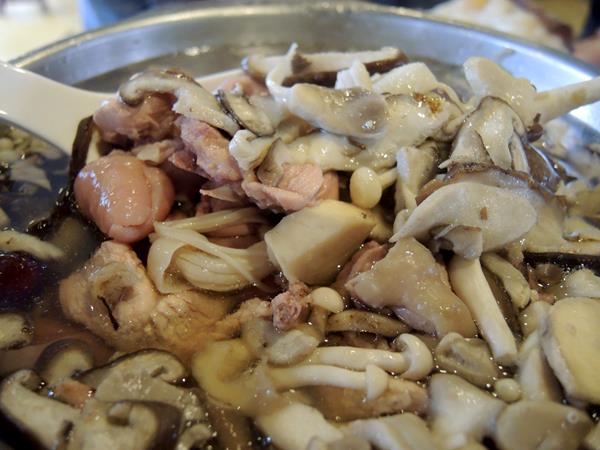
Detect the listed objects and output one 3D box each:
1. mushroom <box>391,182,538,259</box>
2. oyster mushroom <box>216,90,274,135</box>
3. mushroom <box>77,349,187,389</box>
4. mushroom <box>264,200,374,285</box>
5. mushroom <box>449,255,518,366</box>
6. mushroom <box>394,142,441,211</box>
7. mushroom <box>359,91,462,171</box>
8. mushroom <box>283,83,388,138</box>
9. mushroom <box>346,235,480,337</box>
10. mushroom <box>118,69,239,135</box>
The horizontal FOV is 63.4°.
[{"bbox_3d":[0.072,-0.002,0.216,0.059,0.017,0.031,-2,54,-9],"label":"mushroom"},{"bbox_3d":[-0.028,-0.058,0.252,0.032,0.010,0.016,32,45,2],"label":"oyster mushroom"},{"bbox_3d":[-0.059,0.051,0.172,0.036,0.012,0.013,-4,34,-4],"label":"mushroom"},{"bbox_3d":[0.008,0.007,0.207,0.042,0.024,0.026,-19,42,-11],"label":"mushroom"},{"bbox_3d":[0.071,0.033,0.190,0.015,0.013,0.044,-18,69,-7],"label":"mushroom"},{"bbox_3d":[0.057,-0.023,0.236,0.017,0.015,0.034,9,55,-29],"label":"mushroom"},{"bbox_3d":[0.057,-0.050,0.256,0.053,0.022,0.043,-2,41,-2],"label":"mushroom"},{"bbox_3d":[0.018,-0.058,0.246,0.052,0.018,0.024,8,37,6],"label":"mushroom"},{"bbox_3d":[0.045,0.026,0.197,0.047,0.015,0.034,18,54,10],"label":"mushroom"},{"bbox_3d":[-0.064,-0.065,0.256,0.060,0.024,0.020,17,30,6],"label":"mushroom"}]

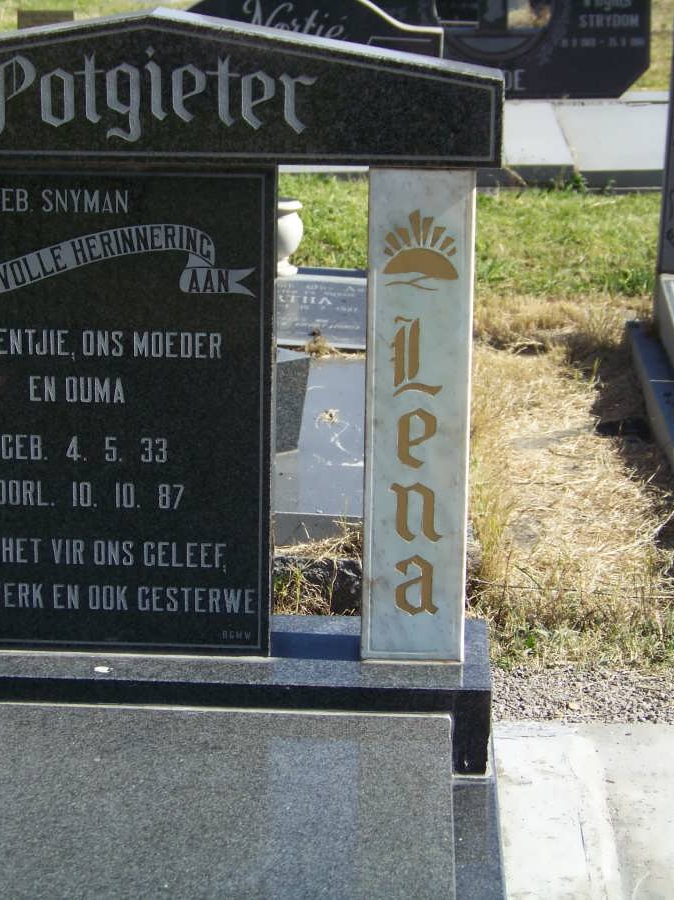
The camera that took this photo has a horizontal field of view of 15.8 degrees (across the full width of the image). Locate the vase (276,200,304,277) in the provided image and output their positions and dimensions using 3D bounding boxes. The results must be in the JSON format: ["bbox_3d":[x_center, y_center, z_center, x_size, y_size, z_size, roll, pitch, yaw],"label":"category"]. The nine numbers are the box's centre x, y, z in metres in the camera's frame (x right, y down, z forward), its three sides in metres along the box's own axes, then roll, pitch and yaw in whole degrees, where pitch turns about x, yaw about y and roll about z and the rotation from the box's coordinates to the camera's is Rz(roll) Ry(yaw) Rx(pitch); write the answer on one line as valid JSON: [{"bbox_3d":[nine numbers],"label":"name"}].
[{"bbox_3d":[-0.149,-0.543,6.200,0.128,0.180,0.128,1,18,2],"label":"vase"}]

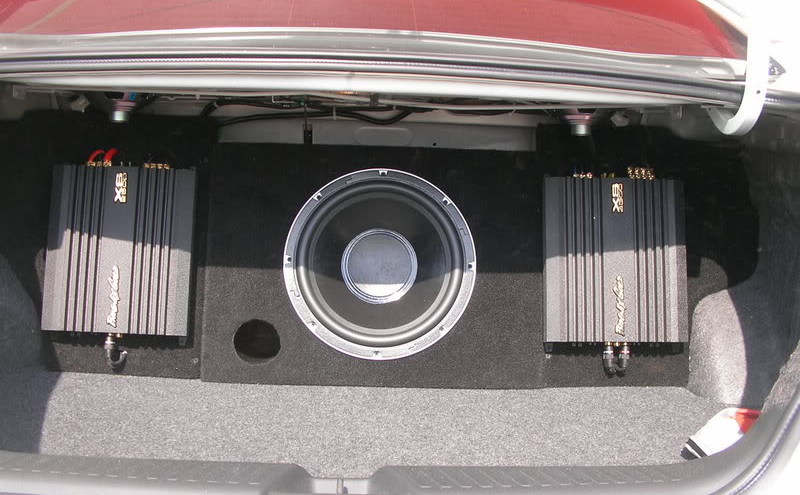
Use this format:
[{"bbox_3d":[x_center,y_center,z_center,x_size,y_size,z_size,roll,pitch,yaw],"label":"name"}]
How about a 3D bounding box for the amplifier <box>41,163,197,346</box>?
[{"bbox_3d":[-0.443,0.009,1.416,0.233,0.280,0.057,1,-8,1],"label":"amplifier"}]

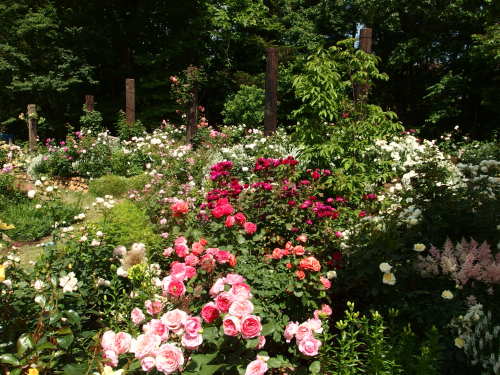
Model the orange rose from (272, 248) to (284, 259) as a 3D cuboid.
[{"bbox_3d":[0.176,0.408,2.500,0.072,0.054,0.069,2,10,4],"label":"orange rose"}]

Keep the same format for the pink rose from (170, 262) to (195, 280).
[{"bbox_3d":[-0.342,0.426,2.050,0.122,0.085,0.080,-2,10,-10],"label":"pink rose"}]

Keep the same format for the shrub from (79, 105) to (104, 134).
[{"bbox_3d":[-3.919,-1.657,10.000,0.640,0.780,0.620,0,8,0],"label":"shrub"}]

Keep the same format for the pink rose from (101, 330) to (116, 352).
[{"bbox_3d":[-0.542,0.590,1.550,0.065,0.080,0.065,2,8,17],"label":"pink rose"}]

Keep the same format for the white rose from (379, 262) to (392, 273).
[{"bbox_3d":[0.790,0.465,2.350,0.075,0.060,0.070,2,8,11],"label":"white rose"}]

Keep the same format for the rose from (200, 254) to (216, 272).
[{"bbox_3d":[-0.221,0.404,2.150,0.085,0.090,0.080,-1,8,-6],"label":"rose"}]

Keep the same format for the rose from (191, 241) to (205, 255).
[{"bbox_3d":[-0.299,0.341,2.300,0.080,0.074,0.068,-1,10,-8],"label":"rose"}]

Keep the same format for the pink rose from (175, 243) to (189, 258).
[{"bbox_3d":[-0.381,0.350,2.250,0.078,0.083,0.070,-2,10,-10],"label":"pink rose"}]

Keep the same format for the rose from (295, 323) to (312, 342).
[{"bbox_3d":[0.227,0.610,1.700,0.075,0.082,0.070,0,8,0],"label":"rose"}]

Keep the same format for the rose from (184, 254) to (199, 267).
[{"bbox_3d":[-0.318,0.397,2.200,0.074,0.057,0.071,-1,10,-8],"label":"rose"}]

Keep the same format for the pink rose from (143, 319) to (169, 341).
[{"bbox_3d":[-0.379,0.569,1.620,0.104,0.082,0.080,-7,12,-34],"label":"pink rose"}]

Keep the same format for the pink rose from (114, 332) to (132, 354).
[{"bbox_3d":[-0.483,0.598,1.550,0.070,0.084,0.068,-2,8,-11],"label":"pink rose"}]

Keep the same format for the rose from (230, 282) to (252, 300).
[{"bbox_3d":[-0.038,0.468,1.820,0.099,0.075,0.075,0,10,-1],"label":"rose"}]

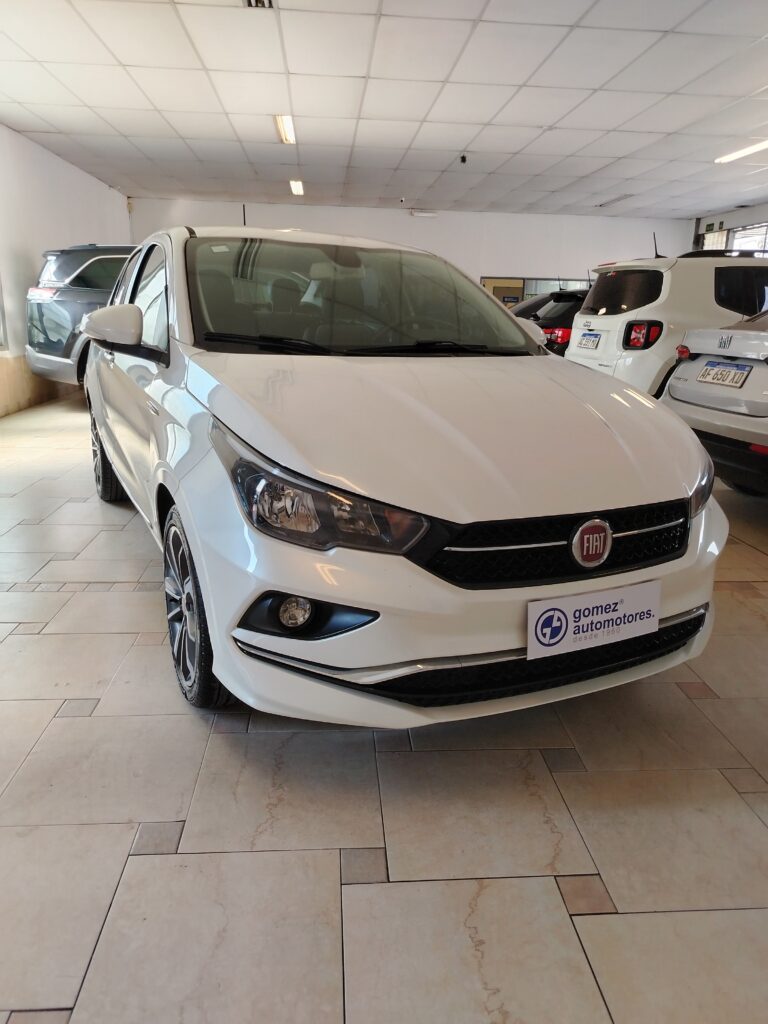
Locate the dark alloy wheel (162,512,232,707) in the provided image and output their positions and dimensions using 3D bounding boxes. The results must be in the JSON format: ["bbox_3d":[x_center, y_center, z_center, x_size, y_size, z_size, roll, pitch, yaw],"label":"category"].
[{"bbox_3d":[-0.515,0.271,2.128,0.205,0.615,0.615,-5,17,-24],"label":"dark alloy wheel"}]

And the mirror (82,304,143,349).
[{"bbox_3d":[-0.927,-0.636,2.437,0.205,0.150,0.150,-6,17,-25],"label":"mirror"}]

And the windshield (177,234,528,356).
[{"bbox_3d":[-0.073,-0.815,2.692,1.400,0.170,0.960,-6,45,-25],"label":"windshield"}]

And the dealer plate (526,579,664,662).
[{"bbox_3d":[0.504,0.251,1.671,0.400,0.130,0.012,-6,11,-25],"label":"dealer plate"}]

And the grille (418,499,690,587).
[{"bbox_3d":[0.477,0.065,1.723,0.830,0.165,0.170,-6,17,-25],"label":"grille"}]

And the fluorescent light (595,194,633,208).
[{"bbox_3d":[3.569,-4.854,11.061,0.160,0.070,1.220,0,16,-5],"label":"fluorescent light"}]

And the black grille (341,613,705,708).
[{"bbox_3d":[0.468,0.358,1.800,1.180,0.135,0.190,-6,17,-25],"label":"black grille"}]

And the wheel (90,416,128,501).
[{"bbox_3d":[-1.627,-0.379,4.296,0.205,0.615,0.615,-6,17,-25],"label":"wheel"}]

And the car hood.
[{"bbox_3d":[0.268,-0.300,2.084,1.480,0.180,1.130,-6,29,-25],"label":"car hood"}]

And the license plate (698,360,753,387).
[{"bbox_3d":[1.950,-0.790,4.080,0.015,0.130,0.400,22,10,-16],"label":"license plate"}]

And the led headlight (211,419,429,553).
[{"bbox_3d":[-0.185,-0.072,1.740,0.375,0.250,0.580,-6,17,-25],"label":"led headlight"}]

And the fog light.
[{"bbox_3d":[-0.207,0.228,1.651,0.082,0.082,0.055,-6,17,-25],"label":"fog light"}]

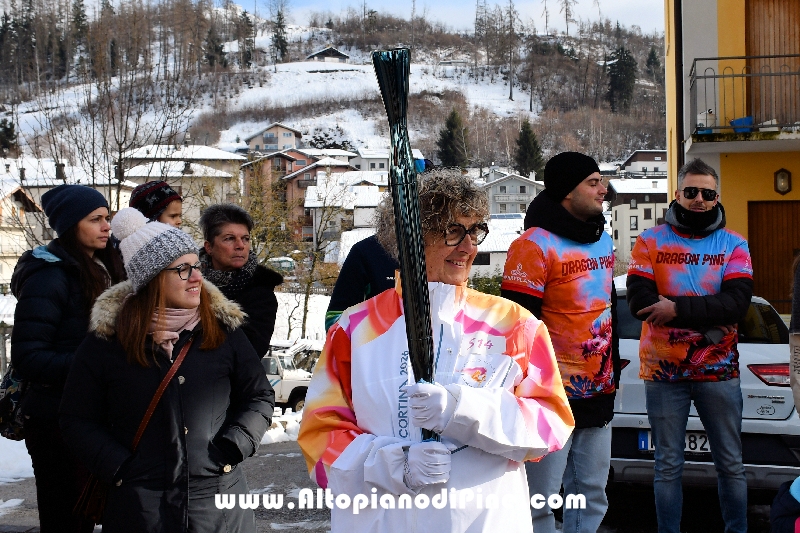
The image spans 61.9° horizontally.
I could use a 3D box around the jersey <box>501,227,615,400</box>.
[{"bbox_3d":[0.637,0.189,2.680,0.530,0.710,0.350,0,-1,-38],"label":"jersey"}]

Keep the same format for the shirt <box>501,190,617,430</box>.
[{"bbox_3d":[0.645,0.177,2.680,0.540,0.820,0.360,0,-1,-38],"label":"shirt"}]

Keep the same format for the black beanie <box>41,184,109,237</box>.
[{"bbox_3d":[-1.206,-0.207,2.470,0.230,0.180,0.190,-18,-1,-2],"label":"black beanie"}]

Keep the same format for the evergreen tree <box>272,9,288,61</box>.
[{"bbox_3d":[-43.031,-83.541,240.000,5.600,18.700,5.600,0,-2,0],"label":"evergreen tree"}]

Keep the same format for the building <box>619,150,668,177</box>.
[{"bbox_3d":[51.500,-19.400,135.000,12.500,7.200,11.000,0,0,6],"label":"building"}]

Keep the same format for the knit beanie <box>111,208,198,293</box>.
[{"bbox_3d":[-0.681,-0.044,1.850,0.225,0.220,0.200,-21,-10,26],"label":"knit beanie"}]

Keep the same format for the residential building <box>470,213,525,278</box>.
[{"bbox_3d":[10.825,-2.458,78.000,13.000,8.500,13.000,0,-1,0],"label":"residential building"}]

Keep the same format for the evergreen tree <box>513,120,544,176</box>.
[{"bbox_3d":[23.316,-20.885,120.000,5.400,11.500,5.400,0,-2,0],"label":"evergreen tree"}]

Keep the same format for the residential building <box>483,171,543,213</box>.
[{"bbox_3d":[18.200,-11.200,109.000,9.400,8.200,10.000,0,0,7],"label":"residential building"}]

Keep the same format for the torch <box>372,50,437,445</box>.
[{"bbox_3d":[0.037,0.017,1.180,0.065,0.770,0.065,-5,9,1],"label":"torch"}]

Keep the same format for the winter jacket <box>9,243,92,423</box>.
[{"bbox_3d":[-1.221,0.236,2.500,0.390,0.660,0.500,-1,-1,20],"label":"winter jacket"}]

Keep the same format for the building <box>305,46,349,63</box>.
[{"bbox_3d":[-25.210,-74.749,235.000,14.500,6.200,12.000,0,-2,-3],"label":"building"}]

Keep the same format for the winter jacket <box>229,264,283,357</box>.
[{"bbox_3d":[-0.655,0.310,2.470,0.500,0.720,0.320,0,0,-27],"label":"winter jacket"}]

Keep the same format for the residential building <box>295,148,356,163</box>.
[{"bbox_3d":[-15.425,-20.498,138.000,13.000,7.500,10.000,0,-1,0],"label":"residential building"}]

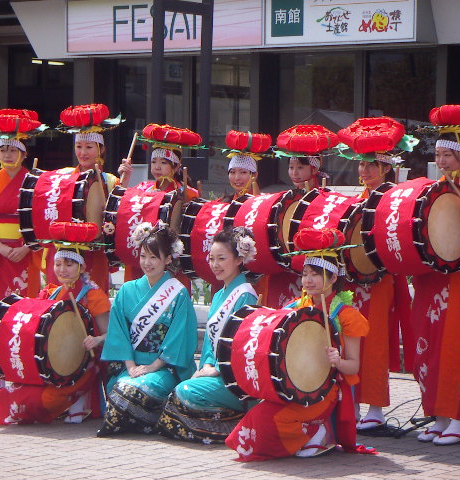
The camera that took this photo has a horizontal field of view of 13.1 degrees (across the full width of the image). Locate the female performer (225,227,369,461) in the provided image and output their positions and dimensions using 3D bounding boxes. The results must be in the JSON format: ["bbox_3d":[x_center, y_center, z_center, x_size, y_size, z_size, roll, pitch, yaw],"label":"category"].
[{"bbox_3d":[0.323,0.490,9.699,0.550,1.112,0.680,3,3,41],"label":"female performer"}]

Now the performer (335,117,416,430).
[{"bbox_3d":[0.785,0.166,10.919,0.480,1.681,0.400,3,3,43],"label":"performer"}]

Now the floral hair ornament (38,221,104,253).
[{"bbox_3d":[-0.881,-0.019,11.100,0.360,0.170,0.350,0,2,0],"label":"floral hair ornament"}]

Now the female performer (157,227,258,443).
[{"bbox_3d":[-0.086,0.495,10.450,0.680,1.080,0.500,-2,3,-42],"label":"female performer"}]

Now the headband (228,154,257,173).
[{"bbox_3d":[0.073,-0.448,11.700,0.170,0.095,0.190,1,2,18],"label":"headband"}]

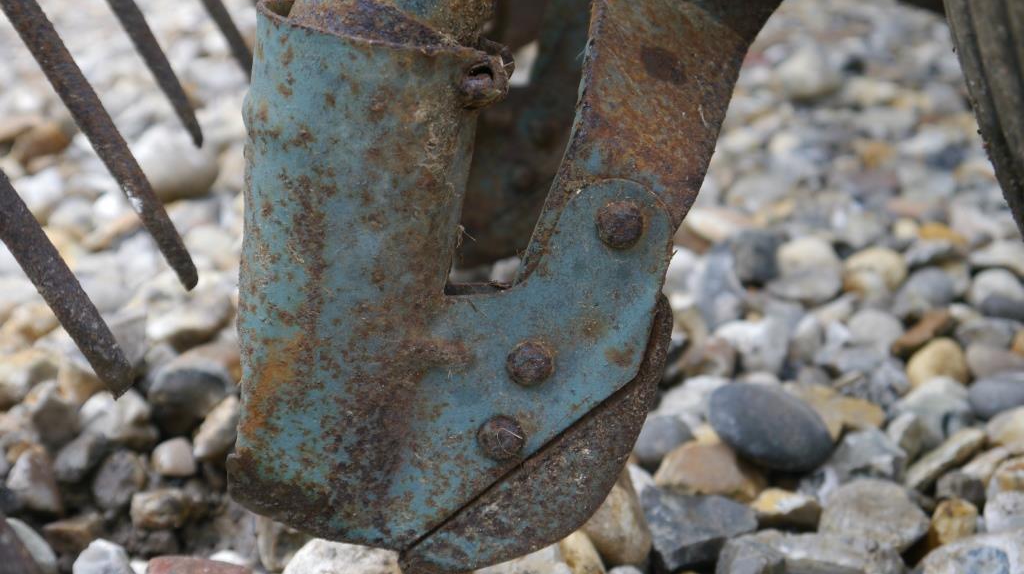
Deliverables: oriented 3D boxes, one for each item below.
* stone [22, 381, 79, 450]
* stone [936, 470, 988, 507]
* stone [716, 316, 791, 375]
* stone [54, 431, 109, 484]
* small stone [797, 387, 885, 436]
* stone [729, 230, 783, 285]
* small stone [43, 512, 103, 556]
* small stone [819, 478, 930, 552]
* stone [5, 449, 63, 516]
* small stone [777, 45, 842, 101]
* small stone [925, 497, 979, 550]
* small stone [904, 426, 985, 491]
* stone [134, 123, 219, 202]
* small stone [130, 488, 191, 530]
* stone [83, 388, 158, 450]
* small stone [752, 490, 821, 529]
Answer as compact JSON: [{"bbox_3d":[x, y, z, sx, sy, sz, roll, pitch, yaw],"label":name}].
[{"bbox_3d":[-0.191,0.053,0.589,0.024,0.026,0.024,0,22,0],"label":"stone"},{"bbox_3d":[0.169,0.076,0.533,0.019,0.013,0.017,0,22,0],"label":"stone"},{"bbox_3d":[0.109,0.026,0.640,0.032,0.024,0.027,0,26,0],"label":"stone"},{"bbox_3d":[-0.170,0.067,0.560,0.022,0.018,0.020,0,26,0],"label":"stone"},{"bbox_3d":[0.137,0.052,0.597,0.038,0.017,0.030,0,22,0],"label":"small stone"},{"bbox_3d":[0.153,-0.019,0.895,0.035,0.033,0.034,0,22,0],"label":"stone"},{"bbox_3d":[-0.193,0.109,0.627,0.027,0.015,0.022,0,22,0],"label":"small stone"},{"bbox_3d":[0.154,0.099,0.605,0.048,0.028,0.038,0,22,0],"label":"small stone"},{"bbox_3d":[-0.184,0.075,0.545,0.023,0.023,0.023,0,26,0],"label":"stone"},{"bbox_3d":[0.202,-0.146,0.965,0.042,0.034,0.037,0,26,0],"label":"small stone"},{"bbox_3d":[0.158,0.084,0.507,0.017,0.016,0.017,0,26,0],"label":"small stone"},{"bbox_3d":[0.169,0.067,0.552,0.038,0.019,0.018,14,29,27],"label":"small stone"},{"bbox_3d":[-0.196,-0.073,0.829,0.049,0.042,0.046,0,26,0],"label":"stone"},{"bbox_3d":[-0.133,0.084,0.537,0.023,0.015,0.018,0,22,0],"label":"small stone"},{"bbox_3d":[-0.162,0.055,0.586,0.032,0.023,0.027,0,22,0],"label":"stone"},{"bbox_3d":[0.102,0.083,0.525,0.027,0.017,0.021,0,26,0],"label":"small stone"}]

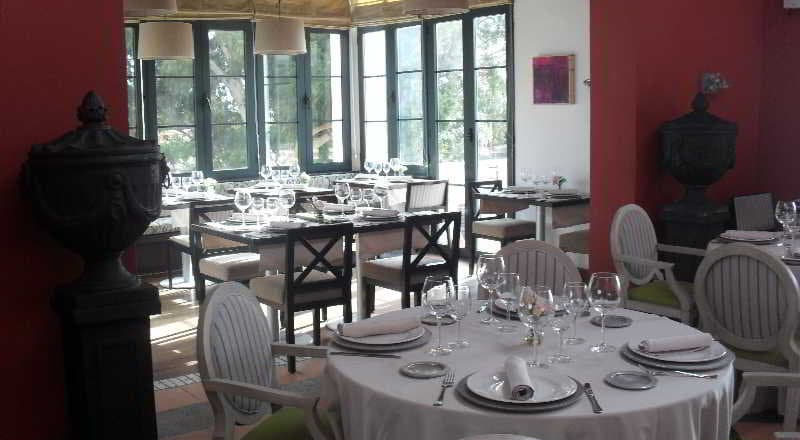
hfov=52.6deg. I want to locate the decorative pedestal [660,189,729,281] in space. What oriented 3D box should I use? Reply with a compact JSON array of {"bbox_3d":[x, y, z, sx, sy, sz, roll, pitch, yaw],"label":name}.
[{"bbox_3d":[1.995,0.307,5.470,0.330,0.790,0.330,-7,9,-35],"label":"decorative pedestal"}]

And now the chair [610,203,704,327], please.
[{"bbox_3d":[1.549,0.391,4.568,0.570,0.940,0.545,-9,11,-44],"label":"chair"}]

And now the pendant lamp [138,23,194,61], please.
[{"bbox_3d":[-2.006,-1.534,6.950,0.480,0.290,0.480,-1,8,0],"label":"pendant lamp"}]

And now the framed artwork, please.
[{"bbox_3d":[1.347,-1.233,7.119,0.035,0.419,0.476,-8,10,-41],"label":"framed artwork"}]

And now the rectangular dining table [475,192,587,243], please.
[{"bbox_3d":[1.206,0.157,6.803,0.800,0.760,0.920,-7,9,-35],"label":"rectangular dining table"}]

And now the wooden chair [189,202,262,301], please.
[{"bbox_3d":[-1.200,0.327,5.837,0.430,0.845,0.500,-6,9,-34],"label":"wooden chair"}]

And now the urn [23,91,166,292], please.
[{"bbox_3d":[-1.195,-0.117,3.218,0.560,0.771,0.560,-7,9,-35],"label":"urn"}]

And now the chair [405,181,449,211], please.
[{"bbox_3d":[0.098,0.072,7.293,0.440,0.840,0.540,-7,9,-35],"label":"chair"}]

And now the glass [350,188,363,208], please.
[{"bbox_3d":[-0.311,-0.134,5.748,0.072,0.176,0.072,-1,8,0],"label":"glass"}]

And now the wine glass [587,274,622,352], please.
[{"bbox_3d":[0.621,0.281,2.461,0.096,0.228,0.096,-1,8,0],"label":"wine glass"}]

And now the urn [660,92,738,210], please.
[{"bbox_3d":[1.981,-0.461,5.366,0.525,0.760,0.525,-7,9,-35],"label":"urn"}]

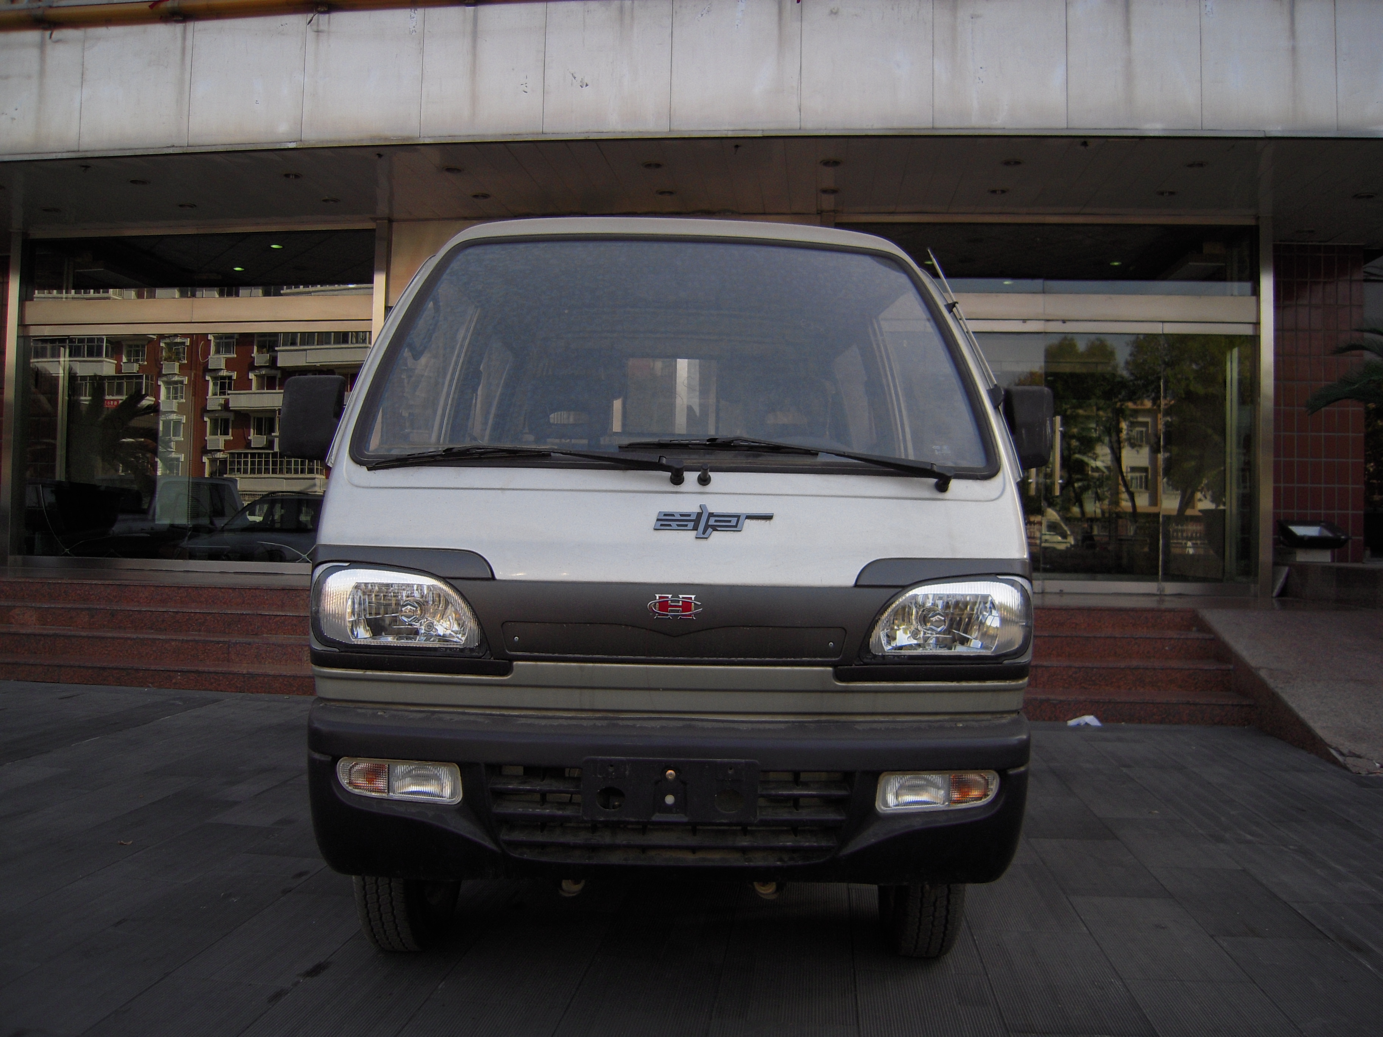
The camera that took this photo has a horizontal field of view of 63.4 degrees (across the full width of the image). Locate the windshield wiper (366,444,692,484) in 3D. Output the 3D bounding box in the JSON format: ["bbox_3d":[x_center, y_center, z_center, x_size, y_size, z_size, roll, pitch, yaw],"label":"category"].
[{"bbox_3d":[-0.333,-0.109,2.208,0.682,0.074,0.105,1,-1,8],"label":"windshield wiper"}]

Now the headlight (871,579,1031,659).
[{"bbox_3d":[0.505,0.192,2.169,0.344,0.148,0.155,1,-1,-1],"label":"headlight"}]

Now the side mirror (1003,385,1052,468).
[{"bbox_3d":[0.753,-0.204,2.510,0.140,0.190,0.100,1,-1,-1],"label":"side mirror"}]

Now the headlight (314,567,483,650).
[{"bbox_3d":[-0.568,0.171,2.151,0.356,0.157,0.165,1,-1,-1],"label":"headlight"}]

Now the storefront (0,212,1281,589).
[{"bbox_3d":[-0.754,-0.916,8.950,10.193,2.899,0.200,1,-1,6],"label":"storefront"}]

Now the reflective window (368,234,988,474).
[{"bbox_3d":[-0.033,-0.366,2.450,1.308,0.743,0.086,1,-38,-1],"label":"reflective window"}]

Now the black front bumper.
[{"bbox_3d":[-0.041,0.516,2.154,1.423,0.298,0.270,1,-1,-1],"label":"black front bumper"}]

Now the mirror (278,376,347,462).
[{"bbox_3d":[-0.841,-0.223,2.490,0.150,0.195,0.100,1,-1,-1],"label":"mirror"}]

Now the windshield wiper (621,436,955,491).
[{"bbox_3d":[0.193,-0.109,2.190,0.661,0.100,0.071,1,-1,-1],"label":"windshield wiper"}]

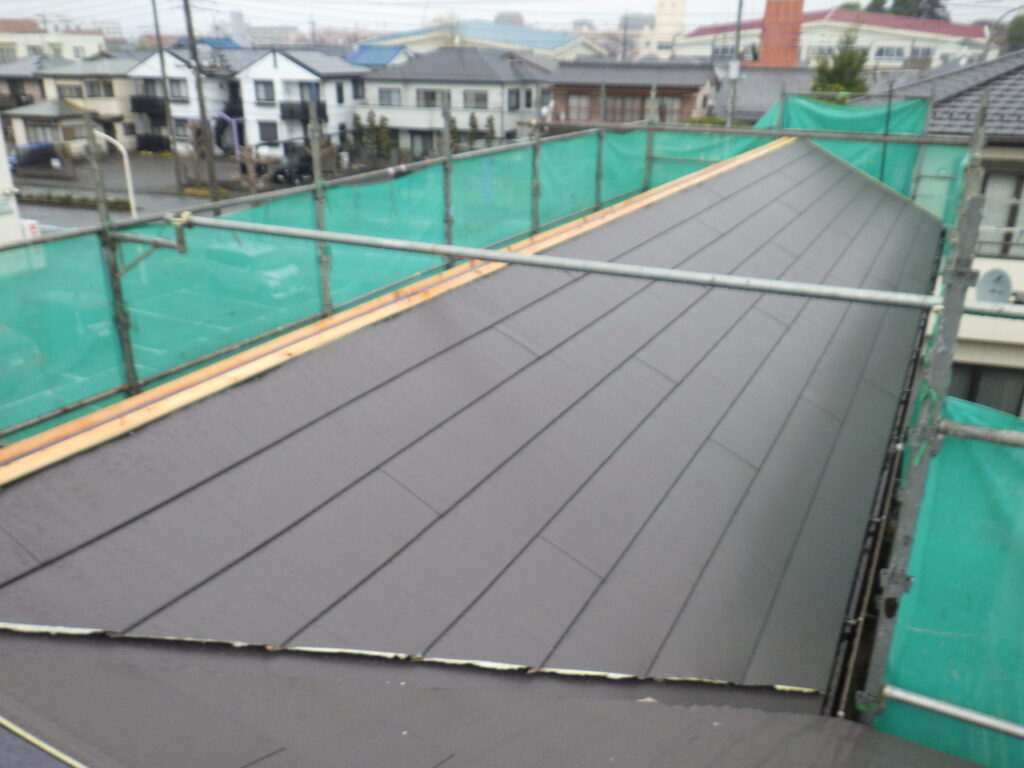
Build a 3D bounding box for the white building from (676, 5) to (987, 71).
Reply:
[{"bbox_3d":[44.188,-44.226,114.101,37.393,12.700,16.000,10,24,26],"label":"white building"}]

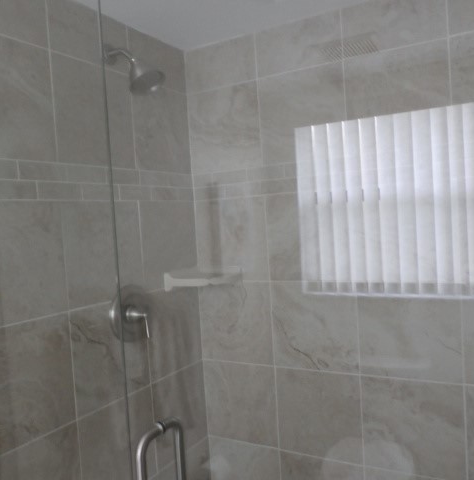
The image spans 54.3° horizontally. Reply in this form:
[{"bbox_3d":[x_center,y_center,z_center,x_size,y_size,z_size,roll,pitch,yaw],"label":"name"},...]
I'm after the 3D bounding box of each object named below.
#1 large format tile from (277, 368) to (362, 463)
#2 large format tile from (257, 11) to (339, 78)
[{"bbox_3d":[0.287,0.608,1.623,0.304,0.305,0.010,-2,2,28],"label":"large format tile"},{"bbox_3d":[0.210,-0.660,1.575,0.304,0.161,0.010,-2,2,28],"label":"large format tile"}]

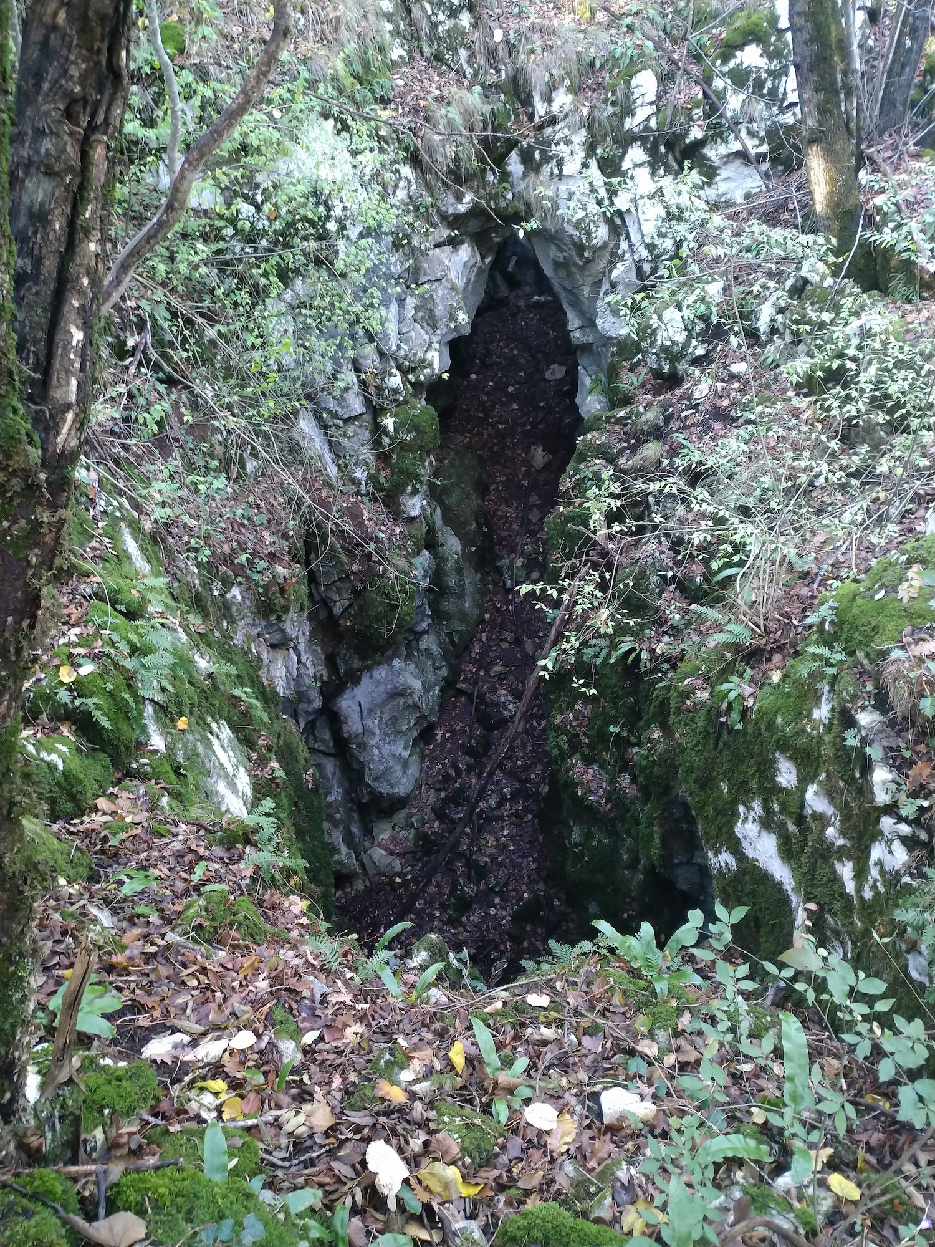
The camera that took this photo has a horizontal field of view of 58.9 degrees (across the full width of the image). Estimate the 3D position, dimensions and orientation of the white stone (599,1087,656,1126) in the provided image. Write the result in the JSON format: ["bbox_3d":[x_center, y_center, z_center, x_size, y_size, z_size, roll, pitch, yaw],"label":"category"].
[{"bbox_3d":[0.367,1.103,1.889,0.115,0.070,0.075,-3,18,-9],"label":"white stone"}]

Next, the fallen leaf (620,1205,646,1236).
[{"bbox_3d":[0.326,1.178,1.628,0.045,0.020,0.058,1,25,6],"label":"fallen leaf"}]

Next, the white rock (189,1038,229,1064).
[{"bbox_3d":[-0.604,0.996,1.930,0.100,0.035,0.055,-3,15,-12],"label":"white rock"}]

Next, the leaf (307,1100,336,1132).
[{"bbox_3d":[-0.330,1.119,1.872,0.057,0.015,0.063,-11,28,-24],"label":"leaf"}]

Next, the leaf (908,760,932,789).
[{"bbox_3d":[1.578,0.531,2.896,0.075,0.025,0.105,9,55,42],"label":"leaf"}]

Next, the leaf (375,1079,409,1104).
[{"bbox_3d":[-0.177,1.102,1.943,0.085,0.020,0.050,15,30,27],"label":"leaf"}]

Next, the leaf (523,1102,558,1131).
[{"bbox_3d":[0.169,1.118,1.880,0.075,0.020,0.059,5,26,12],"label":"leaf"}]

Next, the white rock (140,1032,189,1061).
[{"bbox_3d":[-0.722,1.012,1.980,0.114,0.035,0.052,-6,21,-17],"label":"white rock"}]

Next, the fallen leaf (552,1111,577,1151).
[{"bbox_3d":[0.215,1.127,1.838,0.055,0.025,0.110,11,28,23],"label":"fallen leaf"}]

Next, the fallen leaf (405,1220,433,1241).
[{"bbox_3d":[-0.094,1.182,1.611,0.066,0.015,0.028,9,26,17],"label":"fallen leaf"}]

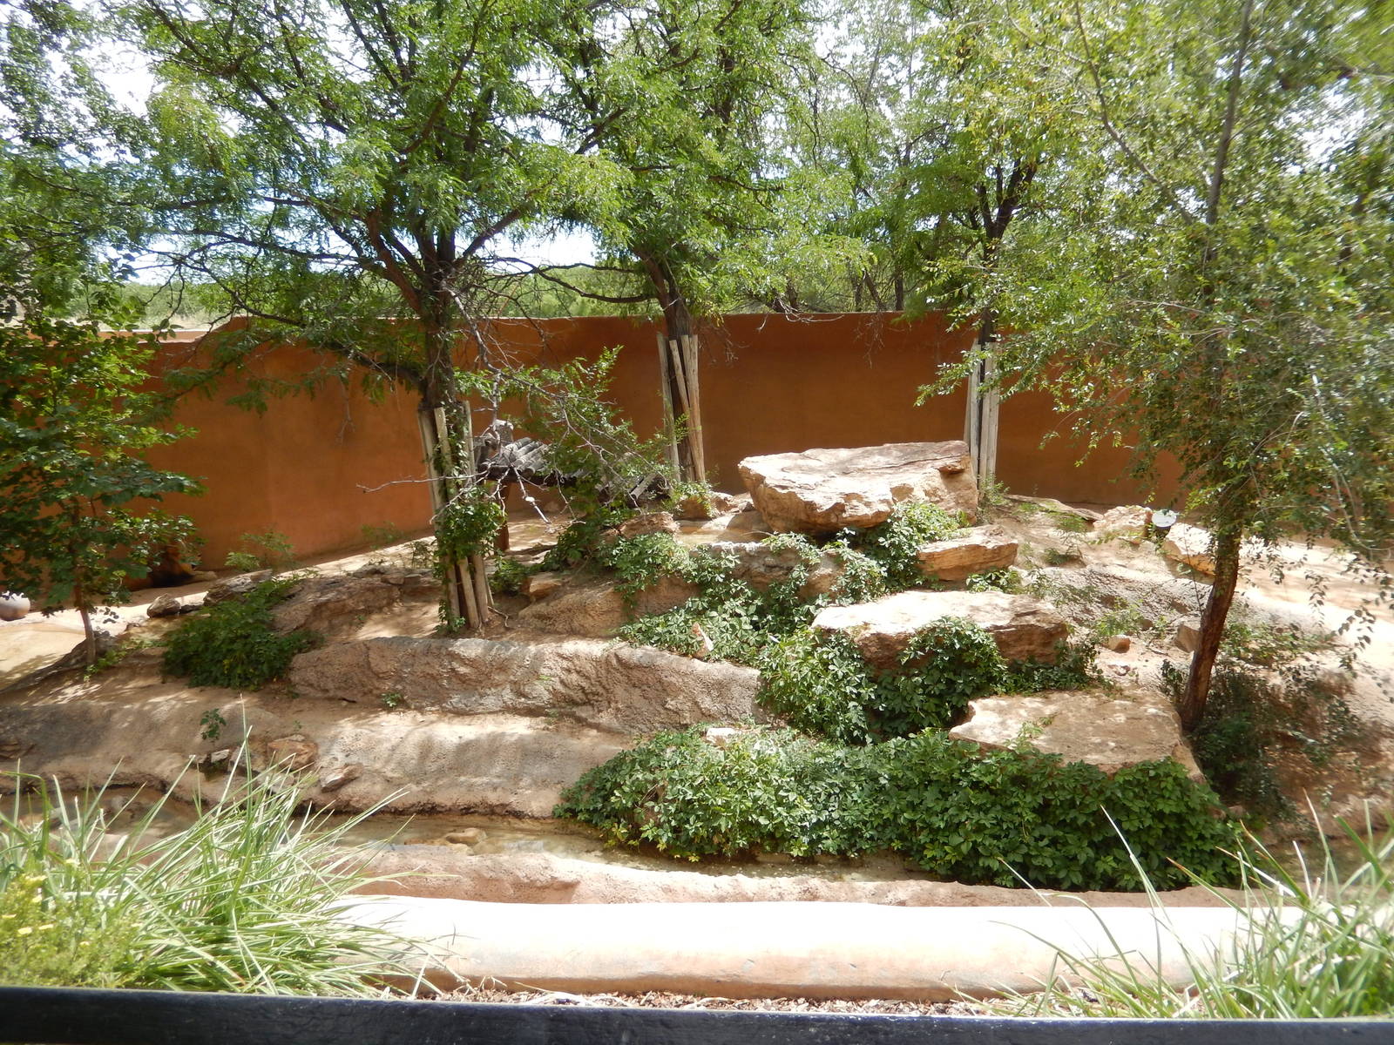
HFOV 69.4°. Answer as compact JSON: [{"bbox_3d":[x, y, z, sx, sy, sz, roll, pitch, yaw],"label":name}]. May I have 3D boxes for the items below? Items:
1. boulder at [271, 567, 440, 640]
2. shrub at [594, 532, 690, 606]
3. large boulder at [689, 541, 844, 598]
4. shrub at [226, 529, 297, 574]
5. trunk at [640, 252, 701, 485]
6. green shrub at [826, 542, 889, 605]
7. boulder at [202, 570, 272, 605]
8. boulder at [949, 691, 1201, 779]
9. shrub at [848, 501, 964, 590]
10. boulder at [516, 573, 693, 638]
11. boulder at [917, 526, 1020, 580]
[{"bbox_3d":[-3.083,0.735,9.191,1.420,0.420,0.950,0,13,0],"label":"boulder"},{"bbox_3d":[-0.457,0.396,8.700,0.791,0.596,0.550,0,12,0],"label":"shrub"},{"bbox_3d":[0.587,0.394,8.600,1.313,0.411,0.700,0,12,0],"label":"large boulder"},{"bbox_3d":[-4.677,0.312,10.800,0.637,0.421,0.600,0,12,0],"label":"shrub"},{"bbox_3d":[-0.317,-1.953,12.785,0.720,2.900,0.550,0,13,0],"label":"trunk"},{"bbox_3d":[1.485,0.469,9.439,0.620,0.520,0.450,0,13,0],"label":"green shrub"},{"bbox_3d":[-4.365,0.618,9.575,0.640,0.240,0.450,0,13,0],"label":"boulder"},{"bbox_3d":[2.734,1.556,7.481,1.680,0.400,1.050,0,13,0],"label":"boulder"},{"bbox_3d":[2.023,0.213,9.893,1.080,0.720,0.700,0,13,0],"label":"shrub"},{"bbox_3d":[-0.724,0.666,8.200,1.474,0.405,0.800,0,12,0],"label":"boulder"},{"bbox_3d":[2.409,0.277,9.000,0.827,0.422,0.700,0,12,0],"label":"boulder"}]

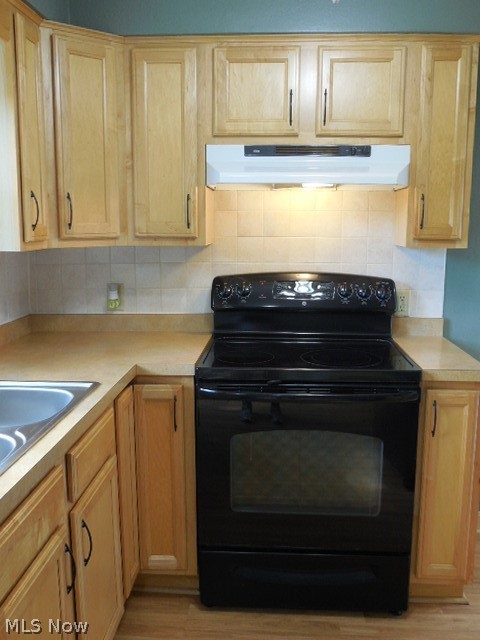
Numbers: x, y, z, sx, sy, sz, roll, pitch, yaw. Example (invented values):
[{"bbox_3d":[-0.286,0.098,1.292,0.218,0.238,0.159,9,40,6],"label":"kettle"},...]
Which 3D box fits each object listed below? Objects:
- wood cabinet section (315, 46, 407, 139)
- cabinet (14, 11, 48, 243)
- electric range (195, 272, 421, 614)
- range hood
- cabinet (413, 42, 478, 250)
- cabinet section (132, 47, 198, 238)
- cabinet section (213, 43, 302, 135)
[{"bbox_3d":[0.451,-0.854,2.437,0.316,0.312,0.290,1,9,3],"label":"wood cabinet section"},{"bbox_3d":[-0.816,-0.598,2.022,0.320,0.745,0.230,1,9,3],"label":"cabinet"},{"bbox_3d":[0.248,0.442,2.463,0.757,1.193,0.655,1,9,3],"label":"electric range"},{"bbox_3d":[0.257,-0.586,2.420,0.758,0.155,0.470,1,9,3],"label":"range hood"},{"bbox_3d":[0.752,-0.662,2.453,0.228,0.745,0.325,1,9,3],"label":"cabinet"},{"bbox_3d":[-0.269,-0.678,2.505,0.238,0.688,0.290,1,9,3],"label":"cabinet section"},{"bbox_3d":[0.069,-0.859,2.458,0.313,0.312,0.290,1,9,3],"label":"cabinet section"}]

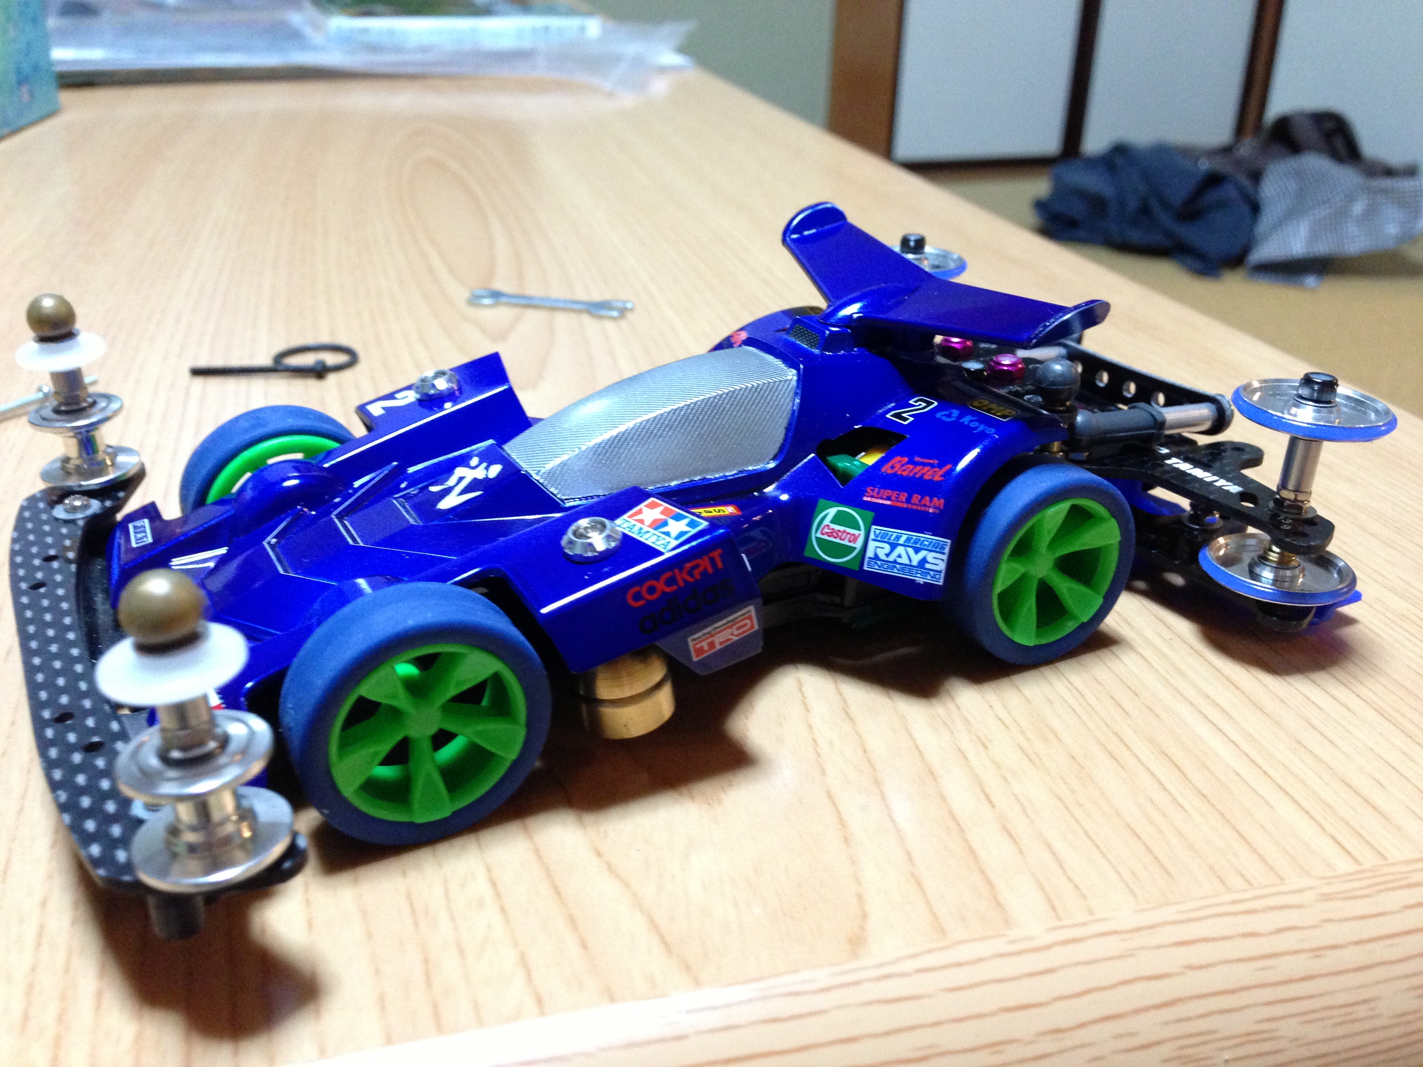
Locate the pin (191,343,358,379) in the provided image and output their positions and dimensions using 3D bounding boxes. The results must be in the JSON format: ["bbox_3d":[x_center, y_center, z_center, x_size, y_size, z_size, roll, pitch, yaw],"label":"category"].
[{"bbox_3d":[-0.092,-0.036,0.284,0.032,0.003,0.018,0,25,-1],"label":"pin"}]

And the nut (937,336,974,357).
[{"bbox_3d":[0.036,-0.028,0.202,0.005,0.003,0.005,-12,27,-26],"label":"nut"}]

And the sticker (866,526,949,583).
[{"bbox_3d":[0.024,0.003,0.167,0.010,0.006,0.001,11,3,4],"label":"sticker"}]

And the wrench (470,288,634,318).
[{"bbox_3d":[-0.040,-0.055,0.322,0.041,0.001,0.009,7,26,13],"label":"wrench"}]

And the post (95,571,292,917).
[{"bbox_3d":[-0.043,0.019,0.110,0.014,0.035,0.013,-15,27,-25],"label":"post"}]

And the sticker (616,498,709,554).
[{"bbox_3d":[-0.006,-0.001,0.145,0.006,0.001,0.009,-35,44,-30],"label":"sticker"}]

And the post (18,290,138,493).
[{"bbox_3d":[-0.087,-0.020,0.183,0.013,0.026,0.013,-15,29,-24],"label":"post"}]

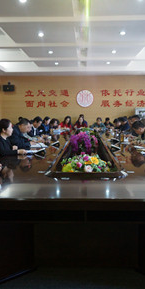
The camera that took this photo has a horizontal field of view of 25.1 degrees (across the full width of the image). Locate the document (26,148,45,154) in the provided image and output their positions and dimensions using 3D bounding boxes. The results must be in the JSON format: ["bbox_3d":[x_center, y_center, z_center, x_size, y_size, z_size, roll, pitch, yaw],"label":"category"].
[{"bbox_3d":[-0.558,0.105,4.973,0.290,0.040,0.270,0,5,2],"label":"document"}]

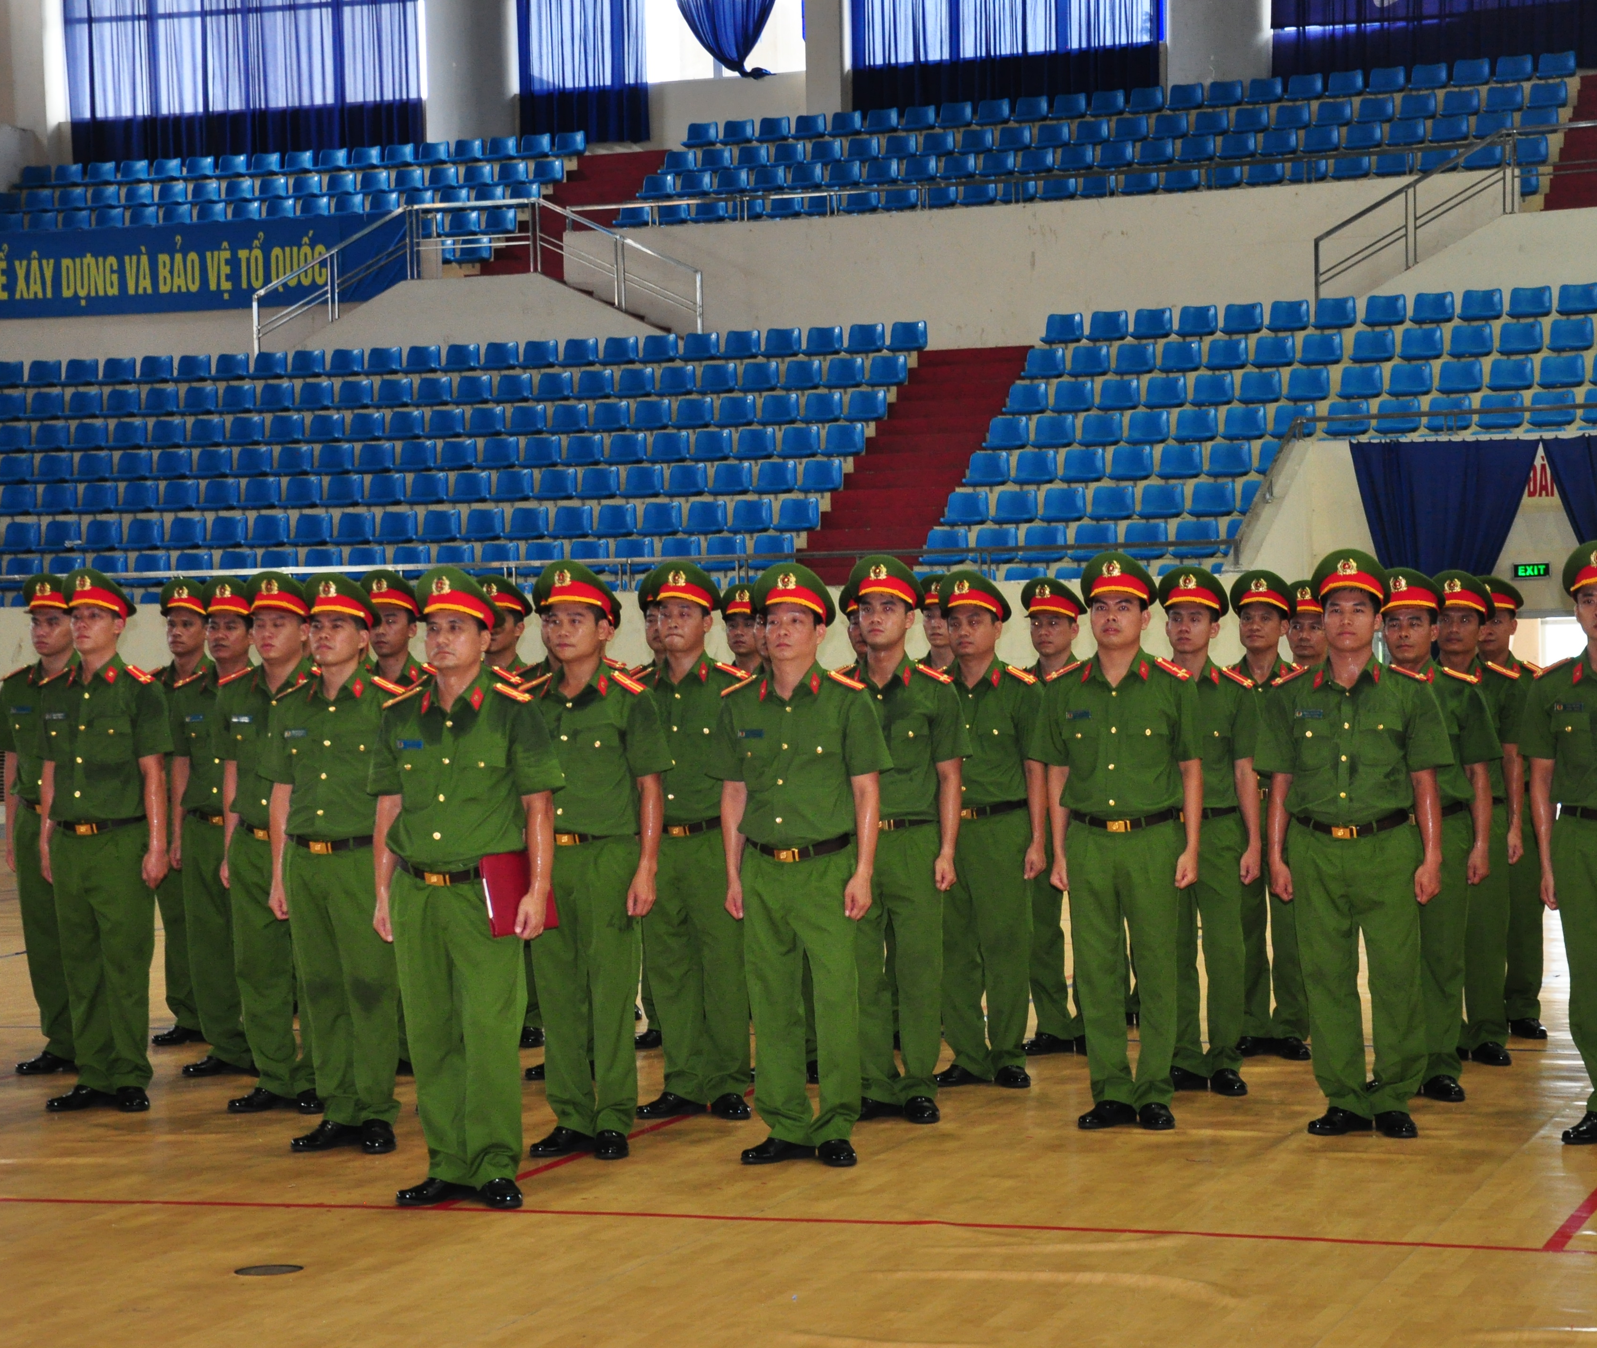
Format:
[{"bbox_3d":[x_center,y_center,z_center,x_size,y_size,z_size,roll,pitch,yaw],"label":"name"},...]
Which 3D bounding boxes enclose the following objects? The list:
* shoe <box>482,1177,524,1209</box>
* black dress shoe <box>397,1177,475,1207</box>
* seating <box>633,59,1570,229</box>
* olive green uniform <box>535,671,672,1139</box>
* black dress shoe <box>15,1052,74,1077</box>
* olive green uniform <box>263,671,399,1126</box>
[{"bbox_3d":[-0.821,1.422,9.915,0.102,0.100,0.285,-1,0,-15],"label":"shoe"},{"bbox_3d":[-0.992,1.407,9.855,0.280,0.102,0.103,-2,1,-42],"label":"black dress shoe"},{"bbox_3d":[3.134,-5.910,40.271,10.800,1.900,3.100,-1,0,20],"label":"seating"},{"bbox_3d":[-0.654,0.695,10.800,0.570,1.424,0.300,-1,0,20],"label":"olive green uniform"},{"bbox_3d":[-2.801,1.430,13.222,0.102,0.102,0.285,-1,0,43],"label":"black dress shoe"},{"bbox_3d":[-1.433,0.693,11.033,0.520,1.406,0.290,-1,0,19],"label":"olive green uniform"}]

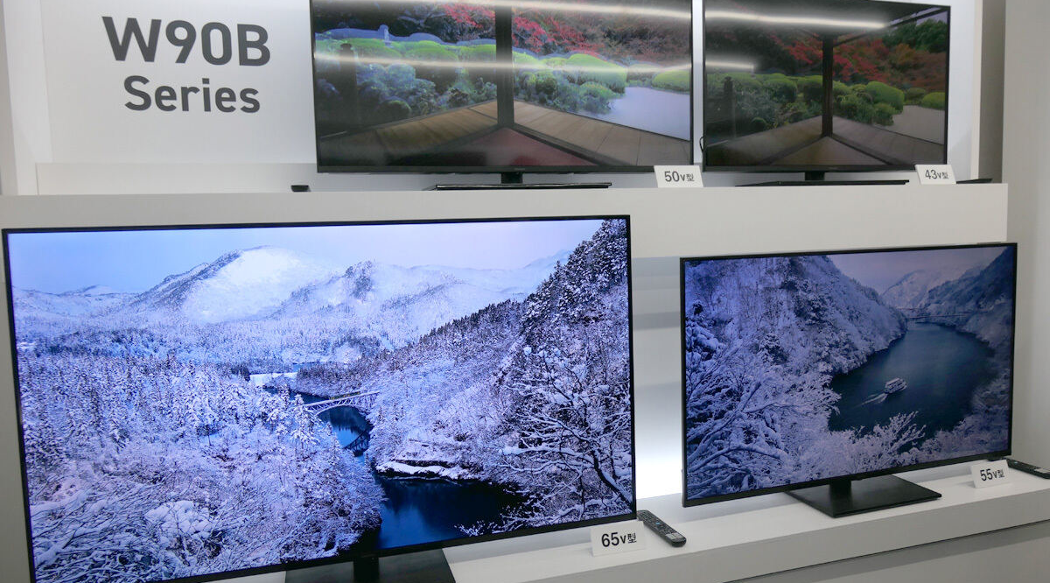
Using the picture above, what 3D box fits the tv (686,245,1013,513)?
[{"bbox_3d":[1.031,0.251,2.158,1.240,0.757,0.250,-3,5,-17],"label":"tv"}]

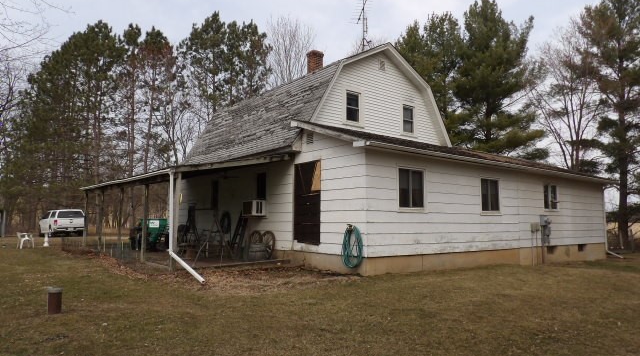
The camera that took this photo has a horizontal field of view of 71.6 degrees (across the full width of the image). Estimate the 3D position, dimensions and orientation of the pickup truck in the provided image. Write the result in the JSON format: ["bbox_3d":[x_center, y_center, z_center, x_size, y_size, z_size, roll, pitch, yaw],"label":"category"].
[{"bbox_3d":[-19.649,3.406,33.788,2.020,1.940,5.750,5,-7,-40],"label":"pickup truck"}]

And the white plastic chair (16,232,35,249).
[{"bbox_3d":[-12.801,2.740,19.300,0.600,0.750,0.580,5,-7,-40],"label":"white plastic chair"}]

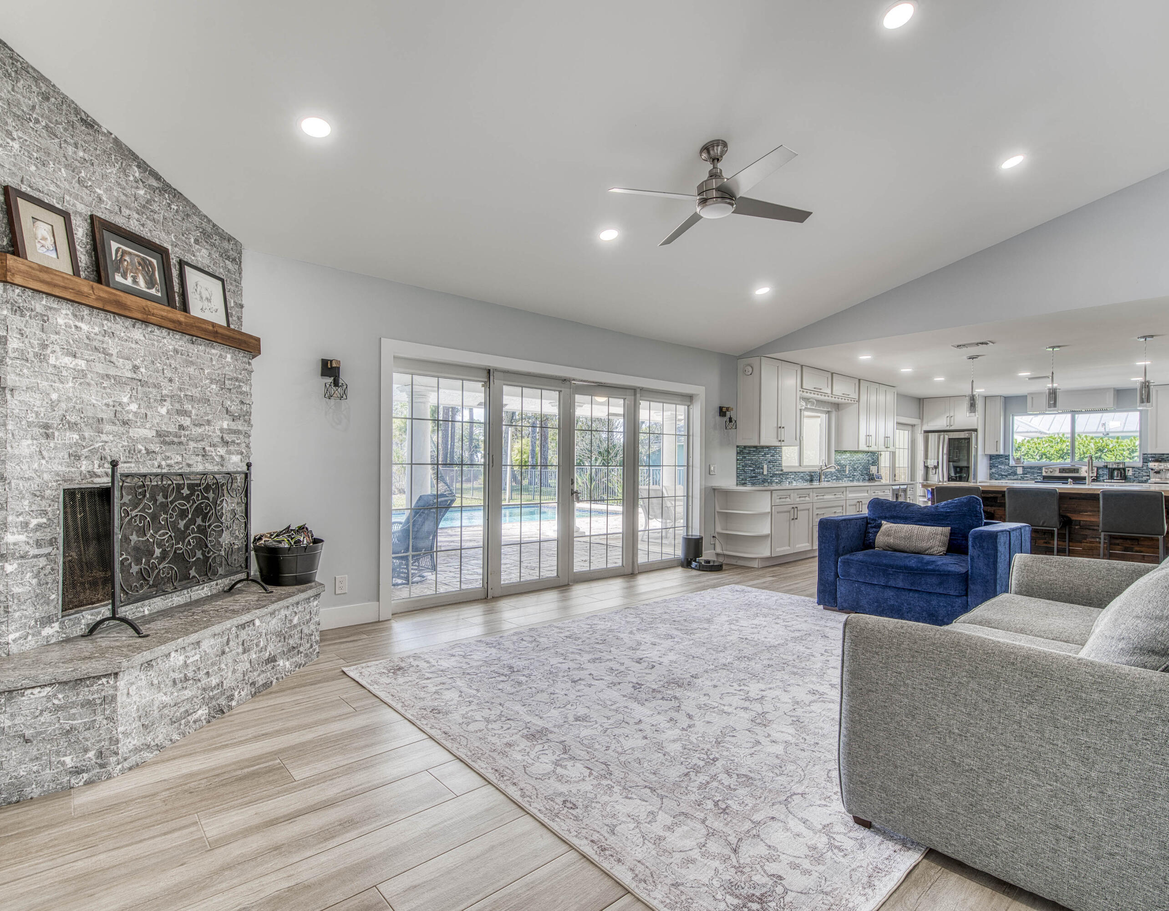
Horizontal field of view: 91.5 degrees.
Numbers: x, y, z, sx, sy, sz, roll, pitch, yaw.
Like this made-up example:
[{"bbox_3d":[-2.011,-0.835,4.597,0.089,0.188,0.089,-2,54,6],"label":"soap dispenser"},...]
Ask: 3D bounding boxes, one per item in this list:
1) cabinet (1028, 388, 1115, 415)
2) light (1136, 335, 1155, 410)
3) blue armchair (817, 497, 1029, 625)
[{"bbox_3d":[8.469,-0.935,9.912,0.326,0.342,1.137,1,-1,-40],"label":"cabinet"},{"bbox_3d":[5.598,-0.819,5.683,0.120,0.718,0.120,1,-1,-40],"label":"light"},{"bbox_3d":[2.601,0.775,4.387,0.900,0.900,1.190,1,-1,-41],"label":"blue armchair"}]

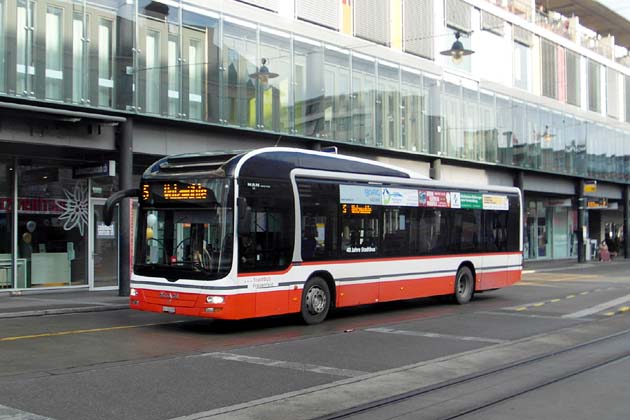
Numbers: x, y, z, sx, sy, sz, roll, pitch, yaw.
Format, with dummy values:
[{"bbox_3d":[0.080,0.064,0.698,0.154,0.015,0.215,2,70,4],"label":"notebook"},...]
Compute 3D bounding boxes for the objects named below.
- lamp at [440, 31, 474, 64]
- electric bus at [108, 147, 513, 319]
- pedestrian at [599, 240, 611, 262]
[{"bbox_3d":[4.549,-5.171,22.900,1.095,1.053,1.095,0,-2,0],"label":"lamp"},{"bbox_3d":[1.222,0.657,17.480,2.520,3.430,11.800,-2,-2,42],"label":"electric bus"},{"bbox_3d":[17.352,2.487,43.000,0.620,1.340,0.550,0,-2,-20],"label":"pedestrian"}]

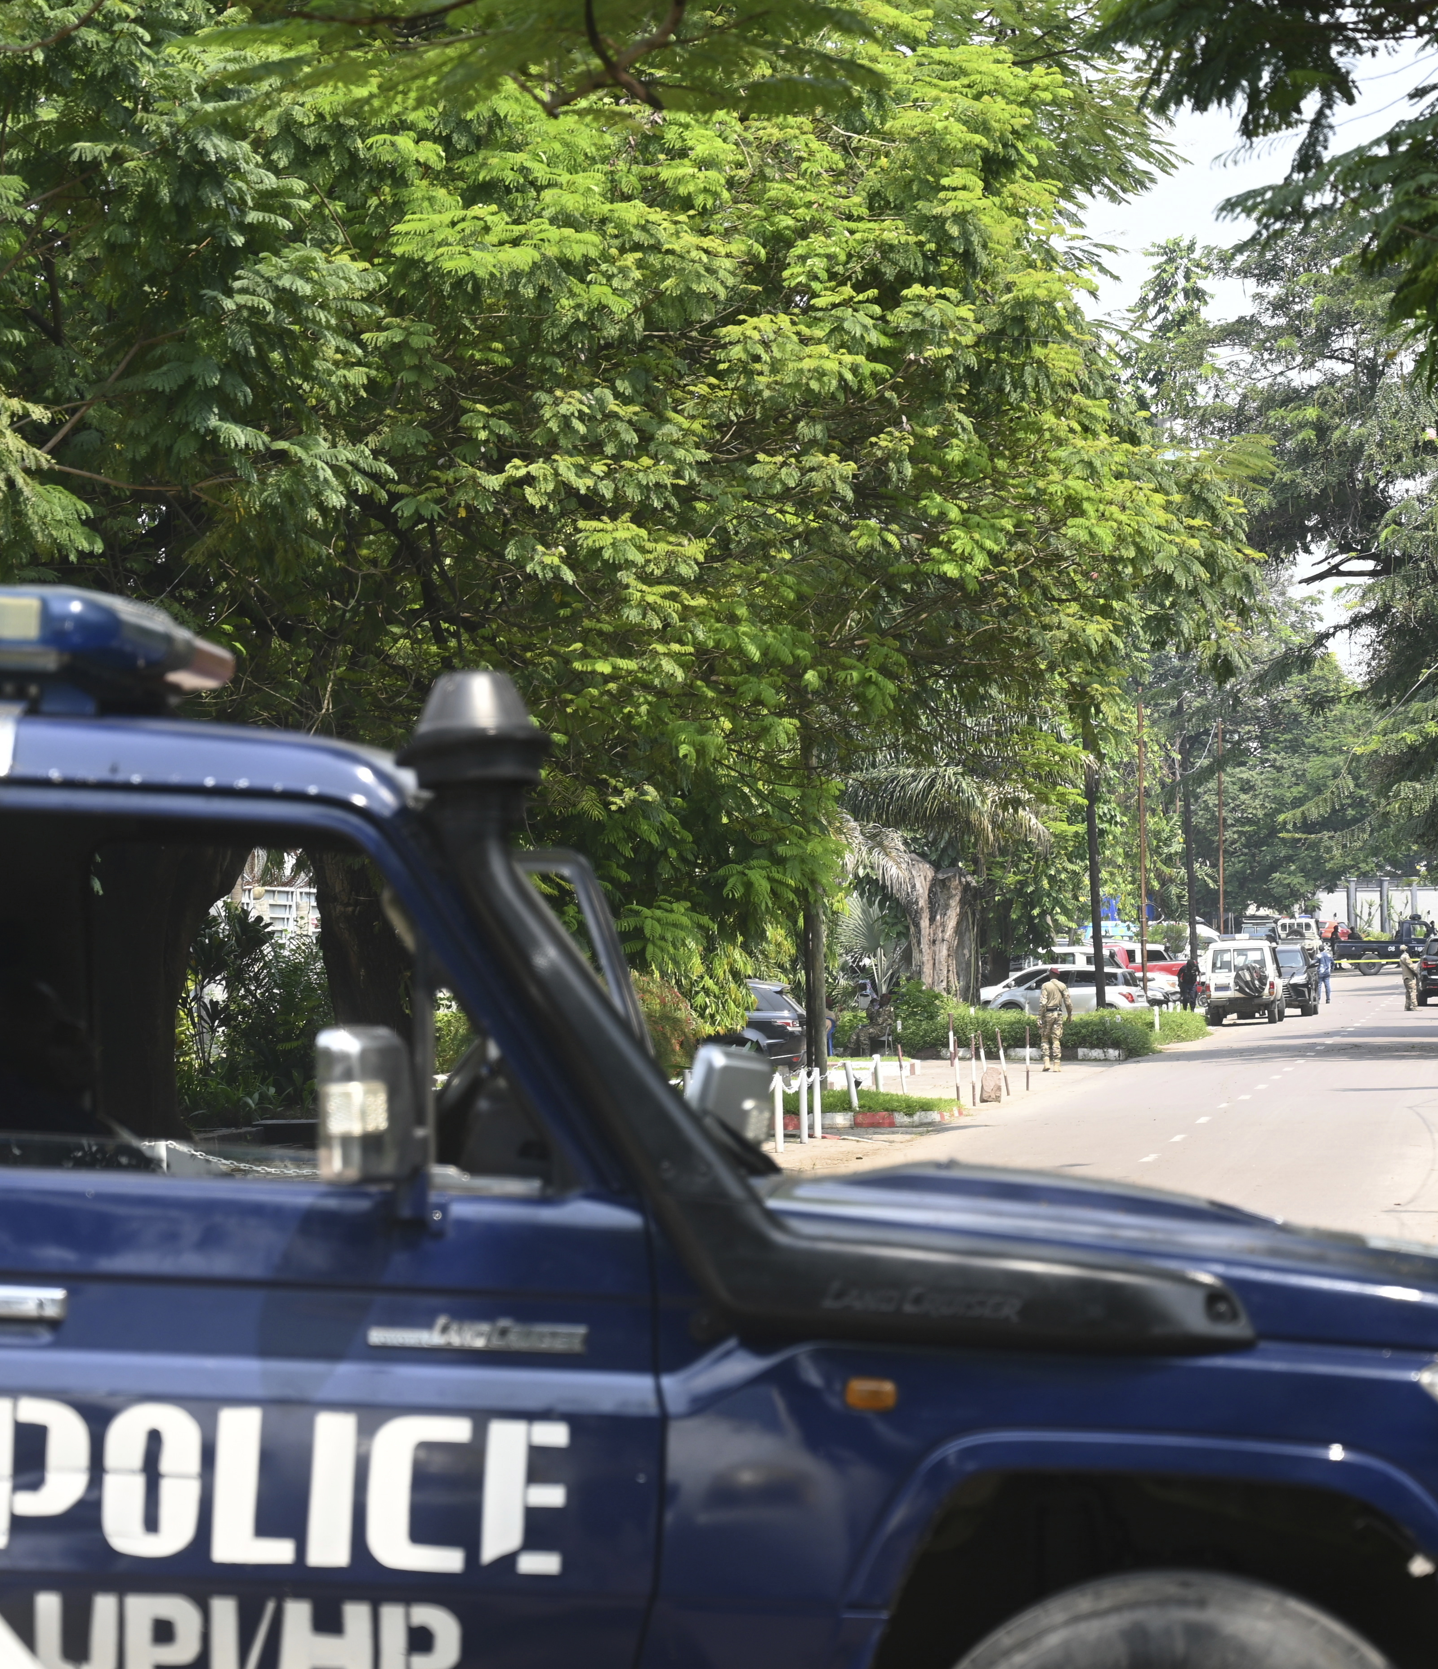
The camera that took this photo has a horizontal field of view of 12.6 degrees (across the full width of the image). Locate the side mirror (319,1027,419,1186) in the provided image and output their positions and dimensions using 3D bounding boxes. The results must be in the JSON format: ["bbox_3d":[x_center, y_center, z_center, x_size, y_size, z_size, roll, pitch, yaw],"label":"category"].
[{"bbox_3d":[-0.474,0.364,8.800,0.090,0.210,0.160,2,-2,22],"label":"side mirror"}]

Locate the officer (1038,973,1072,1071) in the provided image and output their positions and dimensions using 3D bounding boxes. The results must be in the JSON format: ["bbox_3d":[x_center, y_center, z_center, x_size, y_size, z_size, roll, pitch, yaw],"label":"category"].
[{"bbox_3d":[5.625,3.116,110.015,0.580,1.770,0.420,-1,-1,0],"label":"officer"}]

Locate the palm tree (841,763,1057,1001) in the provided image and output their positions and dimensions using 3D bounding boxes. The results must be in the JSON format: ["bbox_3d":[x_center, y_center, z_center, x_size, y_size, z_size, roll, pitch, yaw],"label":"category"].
[{"bbox_3d":[4.602,1.425,135.050,4.800,5.800,4.800,-1,-1,0],"label":"palm tree"}]

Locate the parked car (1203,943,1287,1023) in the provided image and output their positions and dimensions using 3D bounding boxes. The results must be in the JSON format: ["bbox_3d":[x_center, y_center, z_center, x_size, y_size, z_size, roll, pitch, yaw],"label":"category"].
[{"bbox_3d":[12.927,3.599,160.479,1.770,2.050,4.950,-1,-1,7],"label":"parked car"}]

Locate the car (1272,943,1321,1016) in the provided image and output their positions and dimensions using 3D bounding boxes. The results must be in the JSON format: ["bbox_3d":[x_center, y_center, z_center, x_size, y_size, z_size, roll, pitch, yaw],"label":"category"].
[{"bbox_3d":[15.028,3.864,174.478,1.960,1.900,4.950,-1,-1,7],"label":"car"}]

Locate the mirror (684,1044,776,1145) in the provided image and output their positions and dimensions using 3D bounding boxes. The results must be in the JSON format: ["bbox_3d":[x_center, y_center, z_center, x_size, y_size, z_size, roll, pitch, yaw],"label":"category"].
[{"bbox_3d":[0.021,0.454,10.900,0.090,0.210,0.160,1,-3,42],"label":"mirror"}]

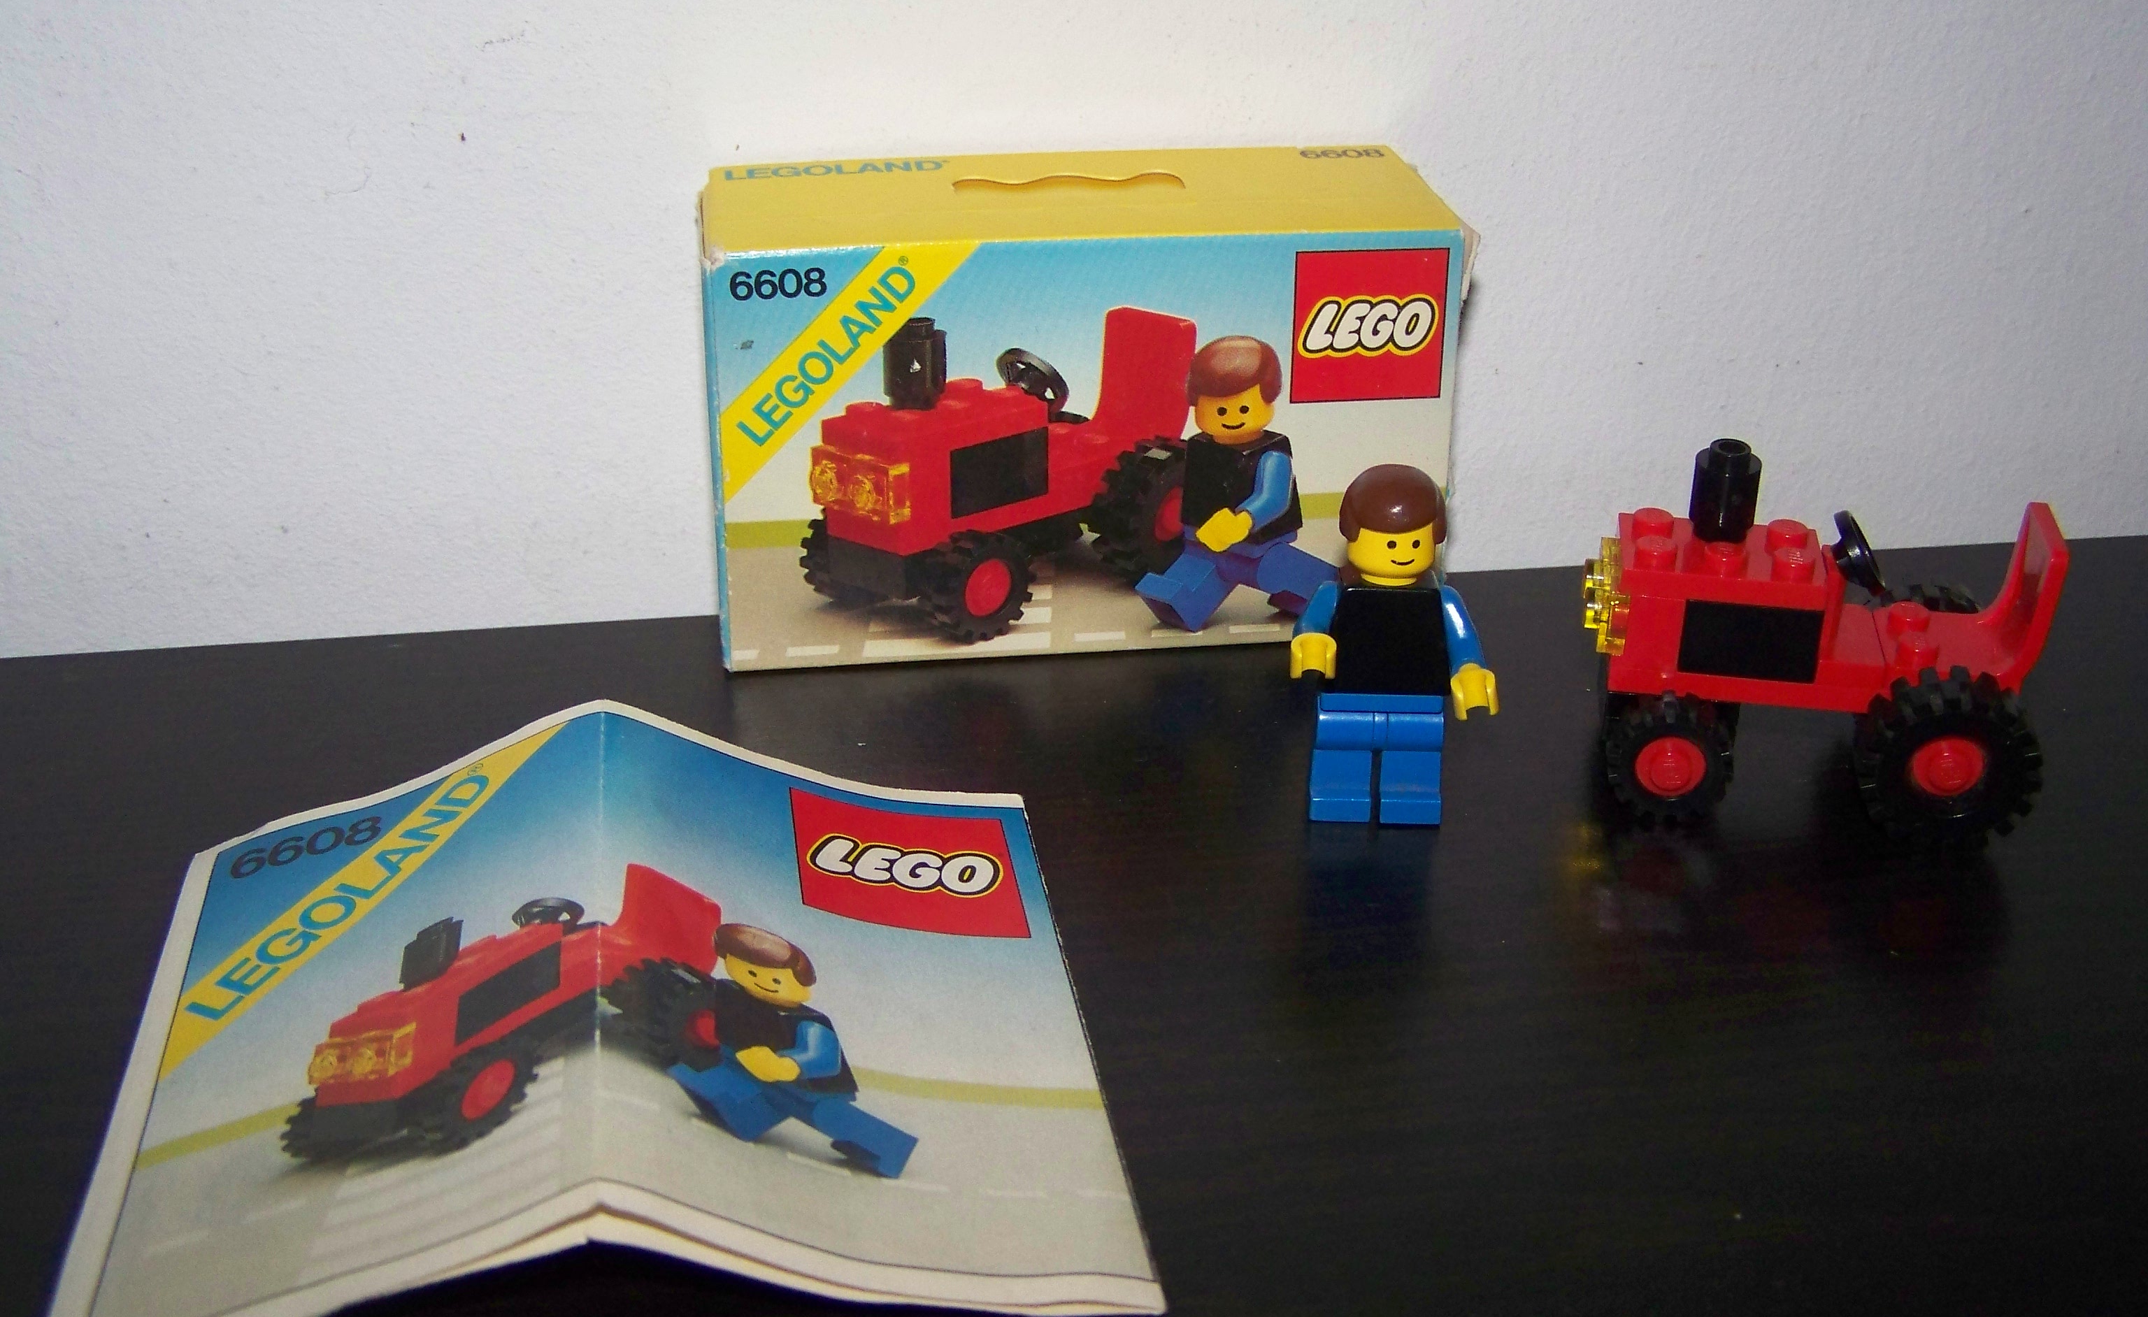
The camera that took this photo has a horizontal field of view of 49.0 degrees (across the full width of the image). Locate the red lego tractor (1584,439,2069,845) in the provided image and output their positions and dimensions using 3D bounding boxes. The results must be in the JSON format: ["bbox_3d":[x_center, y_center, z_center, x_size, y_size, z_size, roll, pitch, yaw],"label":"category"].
[{"bbox_3d":[0.089,-0.004,0.287,0.053,0.041,0.032,4,27,8],"label":"red lego tractor"}]

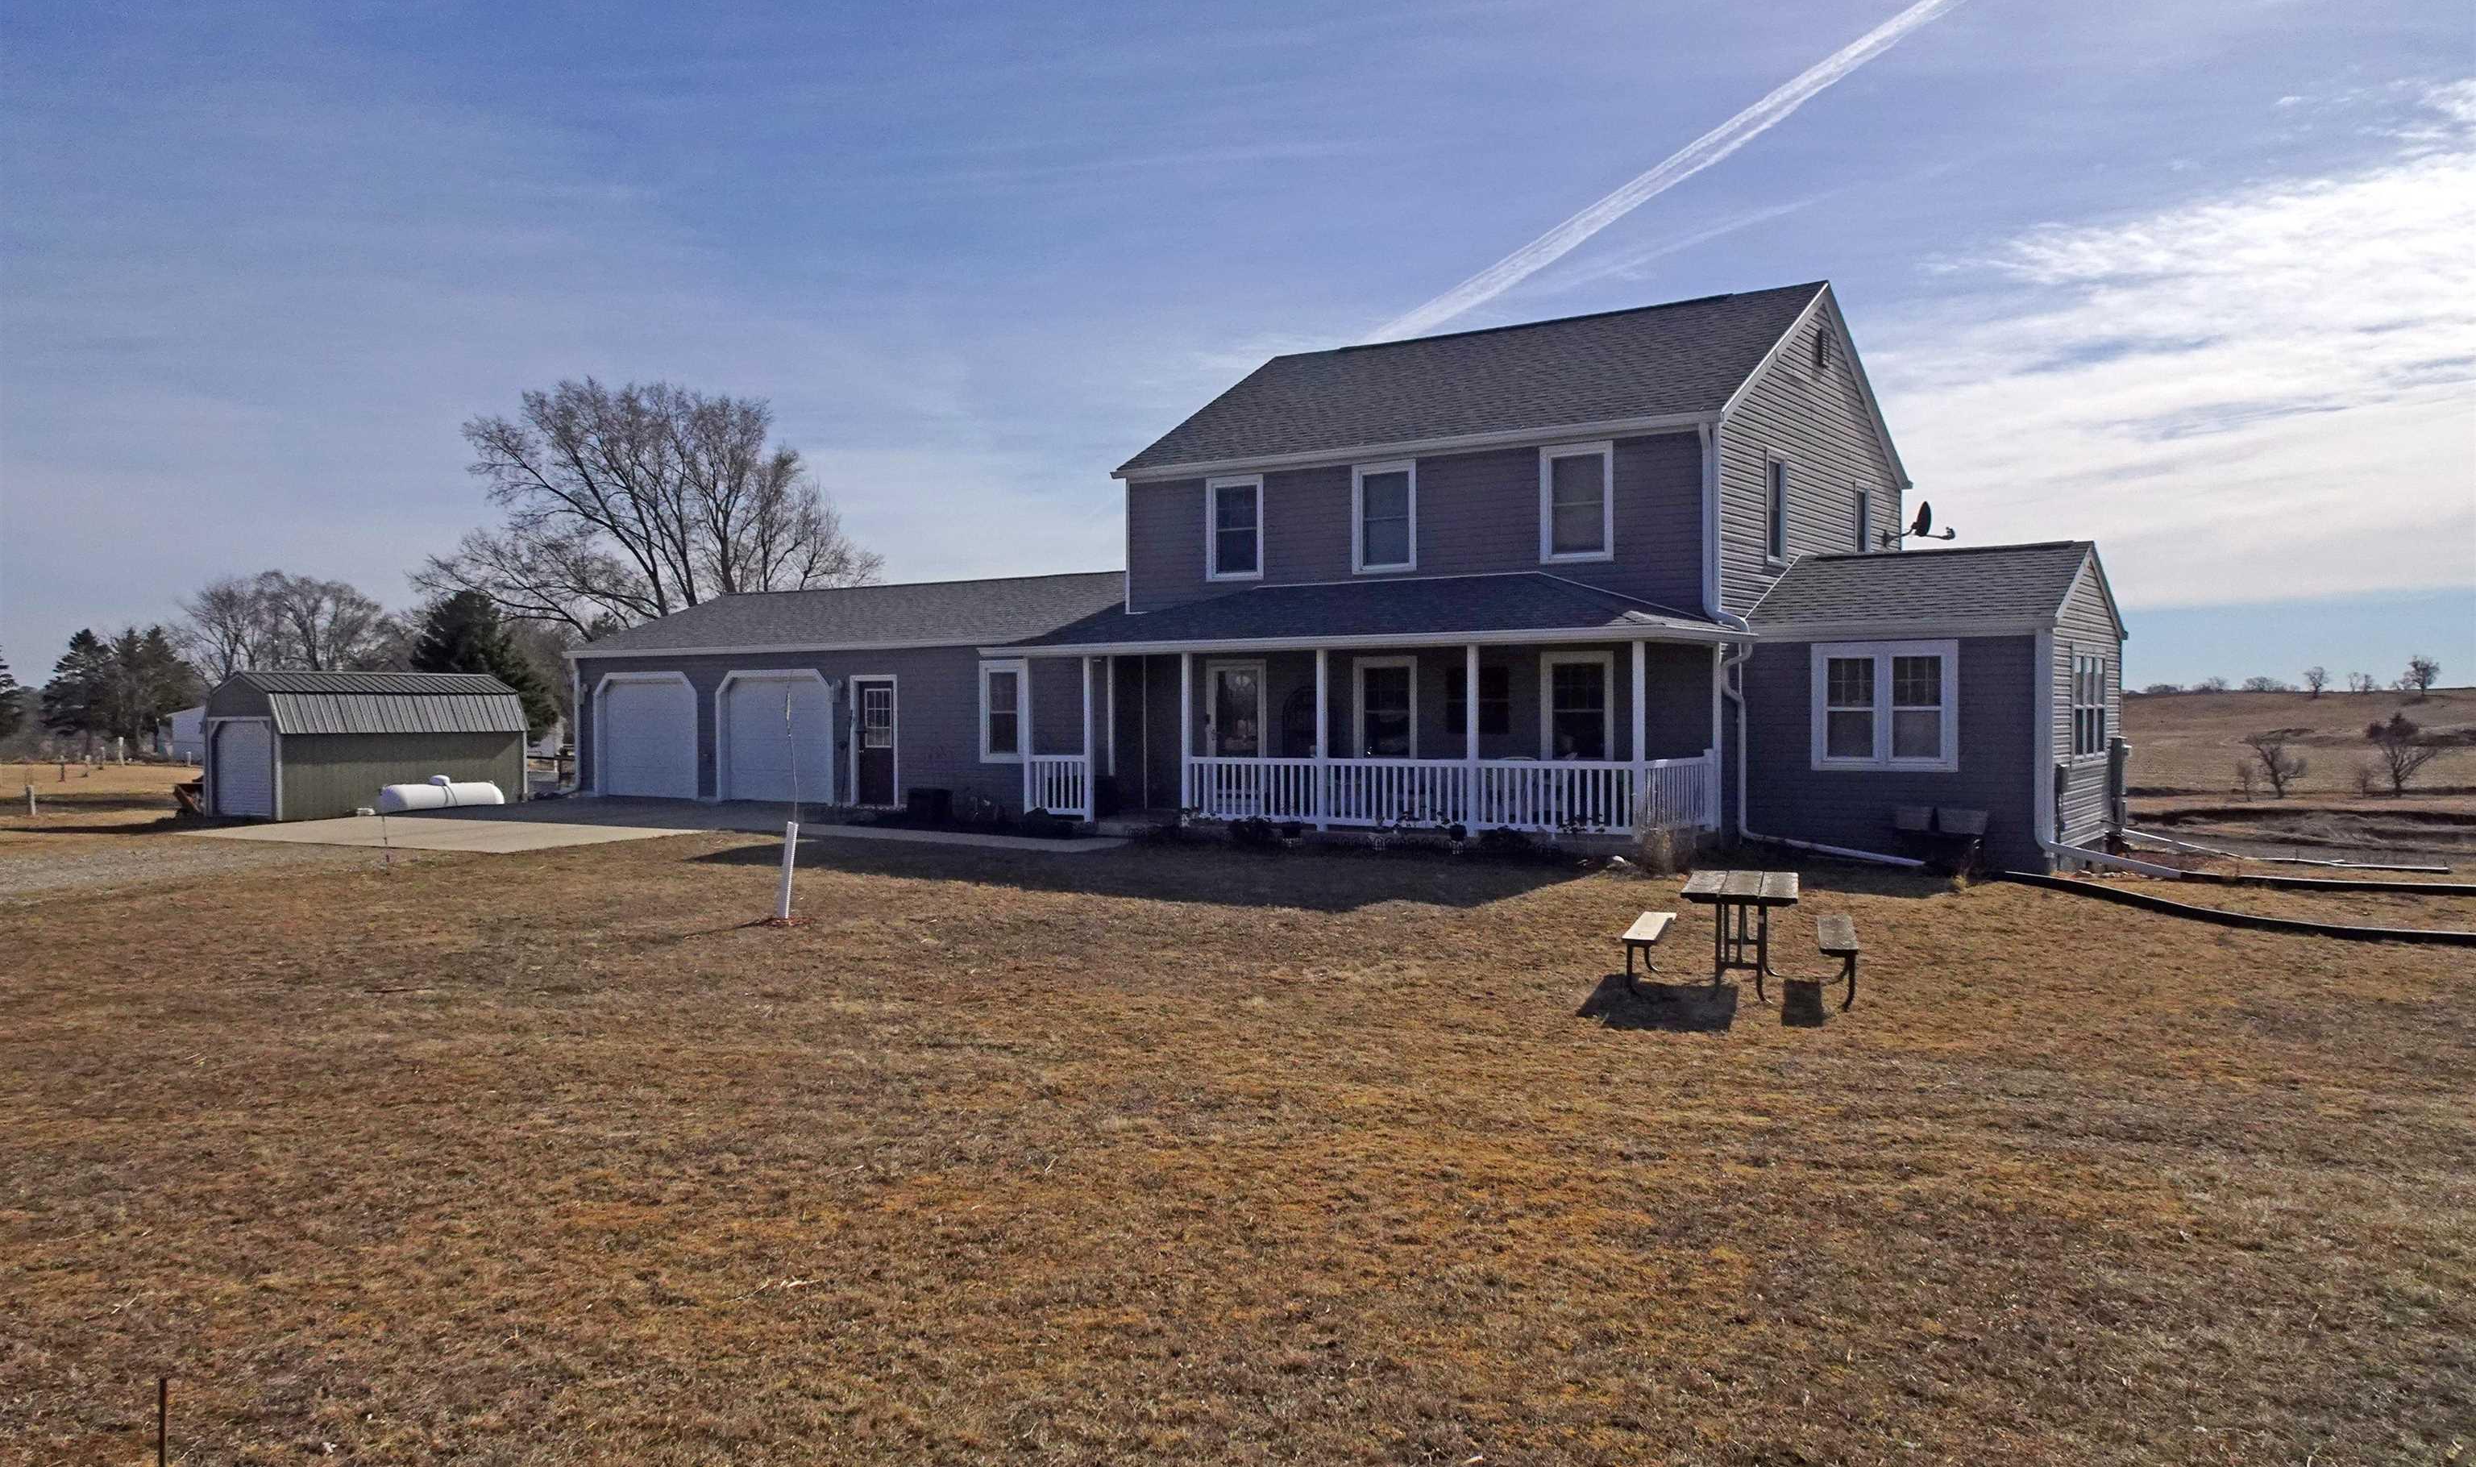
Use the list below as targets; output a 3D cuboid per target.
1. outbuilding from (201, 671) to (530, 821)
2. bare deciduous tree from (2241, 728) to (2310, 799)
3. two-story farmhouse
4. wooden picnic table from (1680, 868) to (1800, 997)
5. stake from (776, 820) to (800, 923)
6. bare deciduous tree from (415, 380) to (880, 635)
[{"bbox_3d":[-21.382,0.218,42.372,3.800,3.401,6.250,1,1,35],"label":"outbuilding"},{"bbox_3d":[63.473,1.834,105.000,4.259,4.259,3.833,0,1,0],"label":"bare deciduous tree"},{"bbox_3d":[0.007,-2.519,28.716,26.125,7.790,10.982,1,1,35],"label":"two-story farmhouse"},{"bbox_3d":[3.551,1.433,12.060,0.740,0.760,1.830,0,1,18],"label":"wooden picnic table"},{"bbox_3d":[-4.008,1.230,15.328,0.100,0.912,0.100,6,0,0],"label":"stake"},{"bbox_3d":[-21.342,-5.694,62.000,16.766,14.111,15.090,0,1,0],"label":"bare deciduous tree"}]

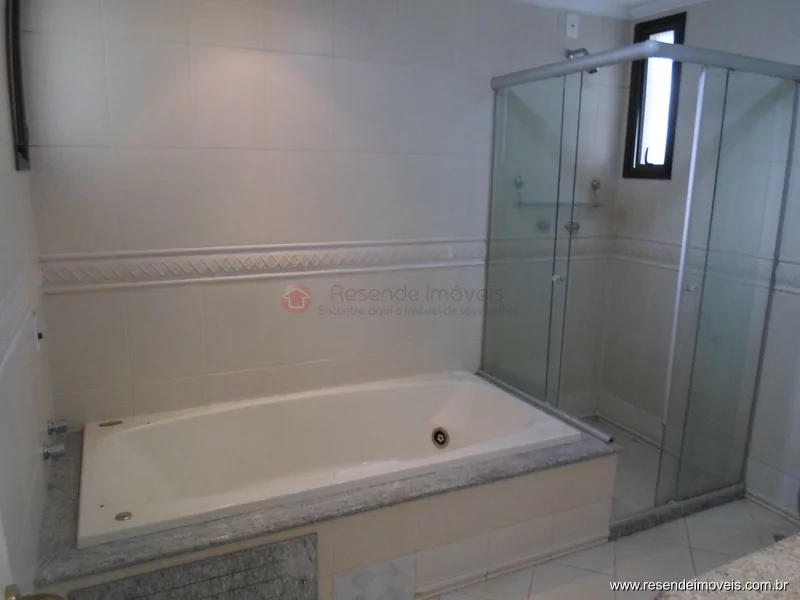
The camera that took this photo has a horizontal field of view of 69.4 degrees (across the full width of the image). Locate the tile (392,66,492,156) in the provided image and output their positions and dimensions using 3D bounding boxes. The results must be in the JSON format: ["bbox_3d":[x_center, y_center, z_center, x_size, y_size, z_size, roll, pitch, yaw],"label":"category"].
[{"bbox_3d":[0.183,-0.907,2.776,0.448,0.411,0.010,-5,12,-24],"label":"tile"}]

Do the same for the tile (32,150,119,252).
[{"bbox_3d":[-1.237,-0.379,2.204,0.300,0.400,0.010,-5,13,-24],"label":"tile"}]

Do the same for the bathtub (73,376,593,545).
[{"bbox_3d":[-0.280,0.699,2.354,1.790,0.380,0.906,-5,12,-24],"label":"bathtub"}]

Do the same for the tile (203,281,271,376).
[{"bbox_3d":[-0.710,0.123,2.559,0.300,0.400,0.010,-5,13,-24],"label":"tile"}]

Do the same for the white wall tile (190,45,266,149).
[{"bbox_3d":[-0.695,-0.818,2.358,0.300,0.400,0.010,-5,13,-24],"label":"white wall tile"}]

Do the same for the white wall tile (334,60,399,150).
[{"bbox_3d":[-0.156,-0.878,2.620,0.305,0.411,0.010,-5,12,-24],"label":"white wall tile"}]

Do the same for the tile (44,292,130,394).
[{"bbox_3d":[-1.244,0.164,2.308,0.300,0.412,0.010,-5,12,-24],"label":"tile"}]

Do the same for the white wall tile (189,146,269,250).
[{"bbox_3d":[-0.706,-0.429,2.445,0.305,0.411,0.010,-5,12,-24],"label":"white wall tile"}]

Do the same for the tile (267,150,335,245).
[{"bbox_3d":[-0.433,-0.454,2.570,0.305,0.411,0.010,-5,12,-24],"label":"tile"}]

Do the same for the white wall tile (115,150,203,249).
[{"bbox_3d":[-0.976,-0.404,2.322,0.305,0.411,0.010,-5,12,-24],"label":"white wall tile"}]

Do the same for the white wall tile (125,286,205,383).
[{"bbox_3d":[-0.981,0.146,2.439,0.300,0.400,0.010,-5,13,-24],"label":"white wall tile"}]

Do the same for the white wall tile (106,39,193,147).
[{"bbox_3d":[-0.965,-0.792,2.239,0.300,0.400,0.010,-5,13,-24],"label":"white wall tile"}]

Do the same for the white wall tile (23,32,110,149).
[{"bbox_3d":[-1.227,-0.765,2.123,0.300,0.400,0.010,-5,13,-24],"label":"white wall tile"}]

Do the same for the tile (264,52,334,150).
[{"bbox_3d":[-0.426,-0.843,2.477,0.300,0.400,0.010,-5,13,-24],"label":"tile"}]

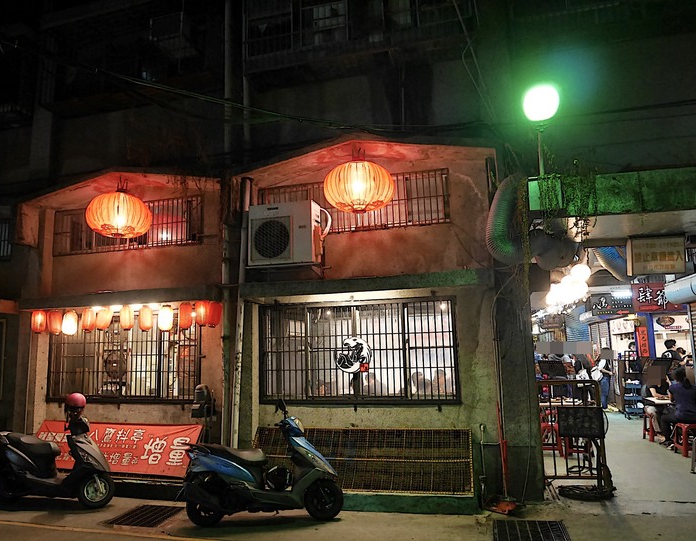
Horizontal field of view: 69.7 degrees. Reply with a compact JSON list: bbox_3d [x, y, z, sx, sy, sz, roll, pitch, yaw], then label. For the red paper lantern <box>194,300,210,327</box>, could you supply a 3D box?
[{"bbox_3d":[-1.996,0.590,6.852,0.180,0.350,0.180,-4,-8,15],"label":"red paper lantern"}]

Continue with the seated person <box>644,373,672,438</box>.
[{"bbox_3d":[5.437,2.359,8.797,0.470,1.210,0.680,3,-11,-23],"label":"seated person"}]

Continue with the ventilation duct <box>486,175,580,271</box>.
[{"bbox_3d":[2.120,-0.553,5.755,0.938,1.044,0.600,-4,-10,13],"label":"ventilation duct"}]

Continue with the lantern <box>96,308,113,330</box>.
[{"bbox_3d":[-3.180,0.629,6.526,0.187,0.315,0.187,-4,-9,16],"label":"lantern"}]

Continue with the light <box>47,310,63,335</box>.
[{"bbox_3d":[-3.949,0.705,6.737,0.177,0.328,0.177,-4,-9,16],"label":"light"}]

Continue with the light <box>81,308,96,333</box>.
[{"bbox_3d":[-3.412,0.662,6.588,0.169,0.317,0.169,-4,-9,16],"label":"light"}]

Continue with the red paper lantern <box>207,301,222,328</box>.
[{"bbox_3d":[-1.670,0.558,6.262,0.180,0.325,0.180,-4,-10,13],"label":"red paper lantern"}]

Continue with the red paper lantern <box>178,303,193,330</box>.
[{"bbox_3d":[-2.057,0.585,6.353,0.180,0.325,0.180,-4,-10,13],"label":"red paper lantern"}]

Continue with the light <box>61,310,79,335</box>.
[{"bbox_3d":[-3.751,0.710,6.752,0.180,0.325,0.180,-4,-10,13],"label":"light"}]

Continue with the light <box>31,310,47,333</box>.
[{"bbox_3d":[-4.255,0.702,6.878,0.180,0.325,0.180,-4,-10,13],"label":"light"}]

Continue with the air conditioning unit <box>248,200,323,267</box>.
[{"bbox_3d":[-0.750,-0.410,6.003,0.794,0.723,0.318,-4,-9,16],"label":"air conditioning unit"}]

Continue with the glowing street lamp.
[{"bbox_3d":[2.154,-1.555,5.547,0.370,1.036,0.370,-4,-10,13],"label":"glowing street lamp"}]

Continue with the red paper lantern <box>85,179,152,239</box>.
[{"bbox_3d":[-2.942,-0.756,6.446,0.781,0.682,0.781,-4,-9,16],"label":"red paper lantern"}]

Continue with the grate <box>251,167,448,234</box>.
[{"bbox_3d":[0.009,-0.842,6.454,2.545,0.688,0.080,-4,-10,13],"label":"grate"}]

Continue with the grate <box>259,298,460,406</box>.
[{"bbox_3d":[0.064,0.952,5.798,2.383,1.187,0.070,-4,-9,16],"label":"grate"}]

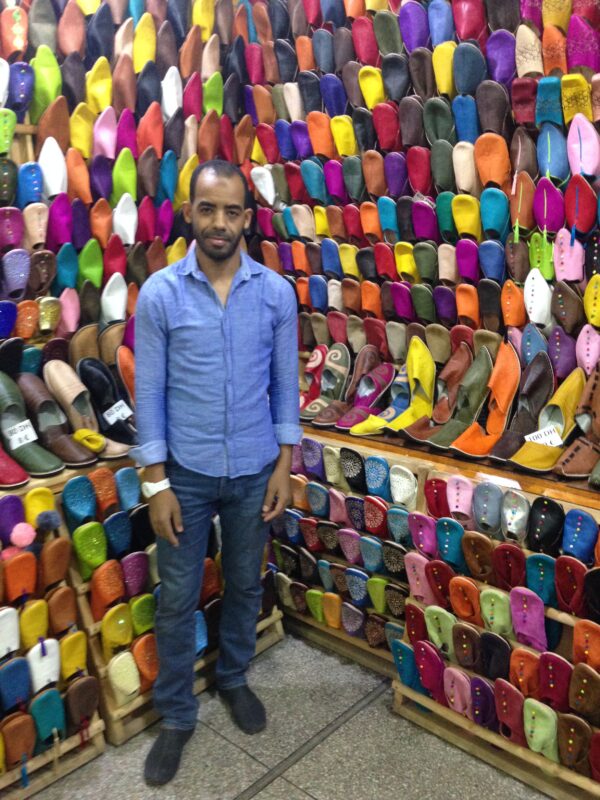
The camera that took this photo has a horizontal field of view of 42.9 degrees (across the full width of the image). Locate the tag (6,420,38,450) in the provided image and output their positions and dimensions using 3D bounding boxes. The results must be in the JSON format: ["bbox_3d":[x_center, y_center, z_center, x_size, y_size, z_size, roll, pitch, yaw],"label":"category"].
[{"bbox_3d":[-0.866,0.109,2.380,0.087,0.066,0.010,-24,-3,-33],"label":"tag"}]

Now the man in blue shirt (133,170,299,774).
[{"bbox_3d":[-0.240,0.208,2.213,0.490,1.730,0.390,-2,13,-7],"label":"man in blue shirt"}]

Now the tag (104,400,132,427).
[{"bbox_3d":[-0.620,0.044,2.600,0.087,0.060,0.010,-33,-7,-35],"label":"tag"}]

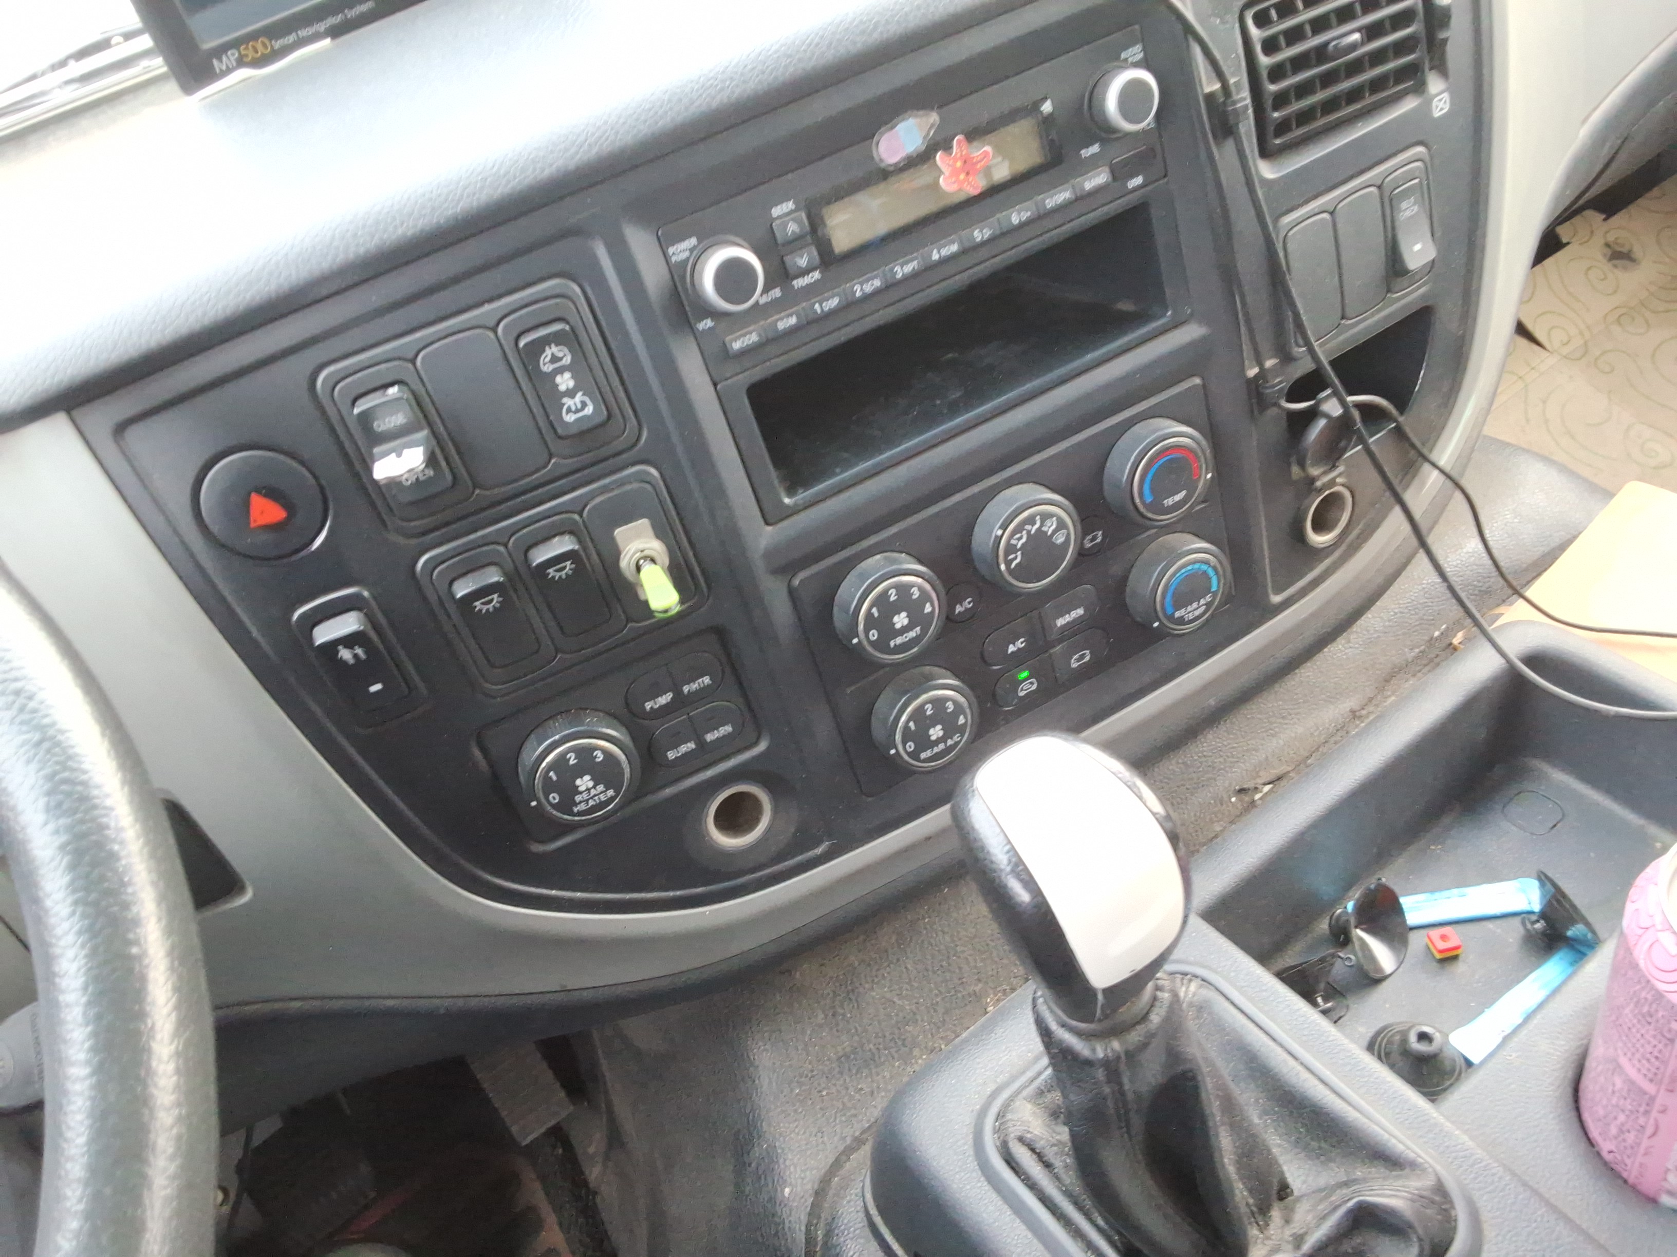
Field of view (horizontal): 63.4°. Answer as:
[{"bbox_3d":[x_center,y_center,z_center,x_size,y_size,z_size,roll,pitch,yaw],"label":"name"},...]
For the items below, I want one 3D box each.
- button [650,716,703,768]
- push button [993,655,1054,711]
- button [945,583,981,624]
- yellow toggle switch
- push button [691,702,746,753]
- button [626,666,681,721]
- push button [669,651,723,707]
[{"bbox_3d":[-0.060,0.042,0.497,0.018,0.017,0.004,-24,30,-7],"label":"button"},{"bbox_3d":[0.076,0.022,0.558,0.029,0.018,0.005,-27,33,-12],"label":"push button"},{"bbox_3d":[0.048,-0.010,0.528,0.017,0.017,0.005,-27,33,-12],"label":"button"},{"bbox_3d":[-0.061,-0.014,0.458,0.009,0.009,0.021,-24,61,-7],"label":"yellow toggle switch"},{"bbox_3d":[-0.045,0.035,0.507,0.018,0.018,0.005,-24,32,-8],"label":"push button"},{"bbox_3d":[-0.068,0.024,0.490,0.018,0.018,0.005,-24,32,-8],"label":"button"},{"bbox_3d":[-0.051,0.017,0.495,0.018,0.018,0.005,-24,32,-8],"label":"push button"}]

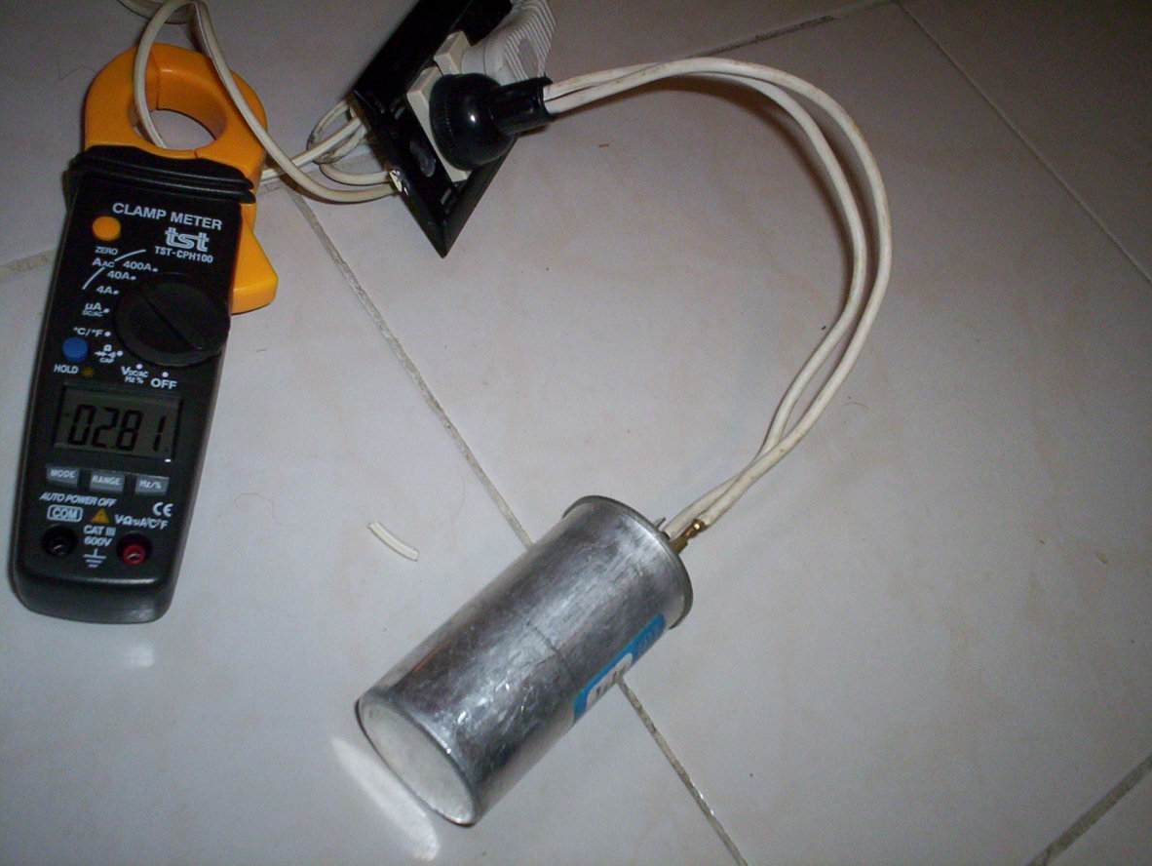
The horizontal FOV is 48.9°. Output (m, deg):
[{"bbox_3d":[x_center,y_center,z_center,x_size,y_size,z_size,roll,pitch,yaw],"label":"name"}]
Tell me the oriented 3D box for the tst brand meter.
[{"bbox_3d":[-0.124,-0.041,0.382,0.066,0.037,0.200,6,58,-16],"label":"tst brand meter"}]

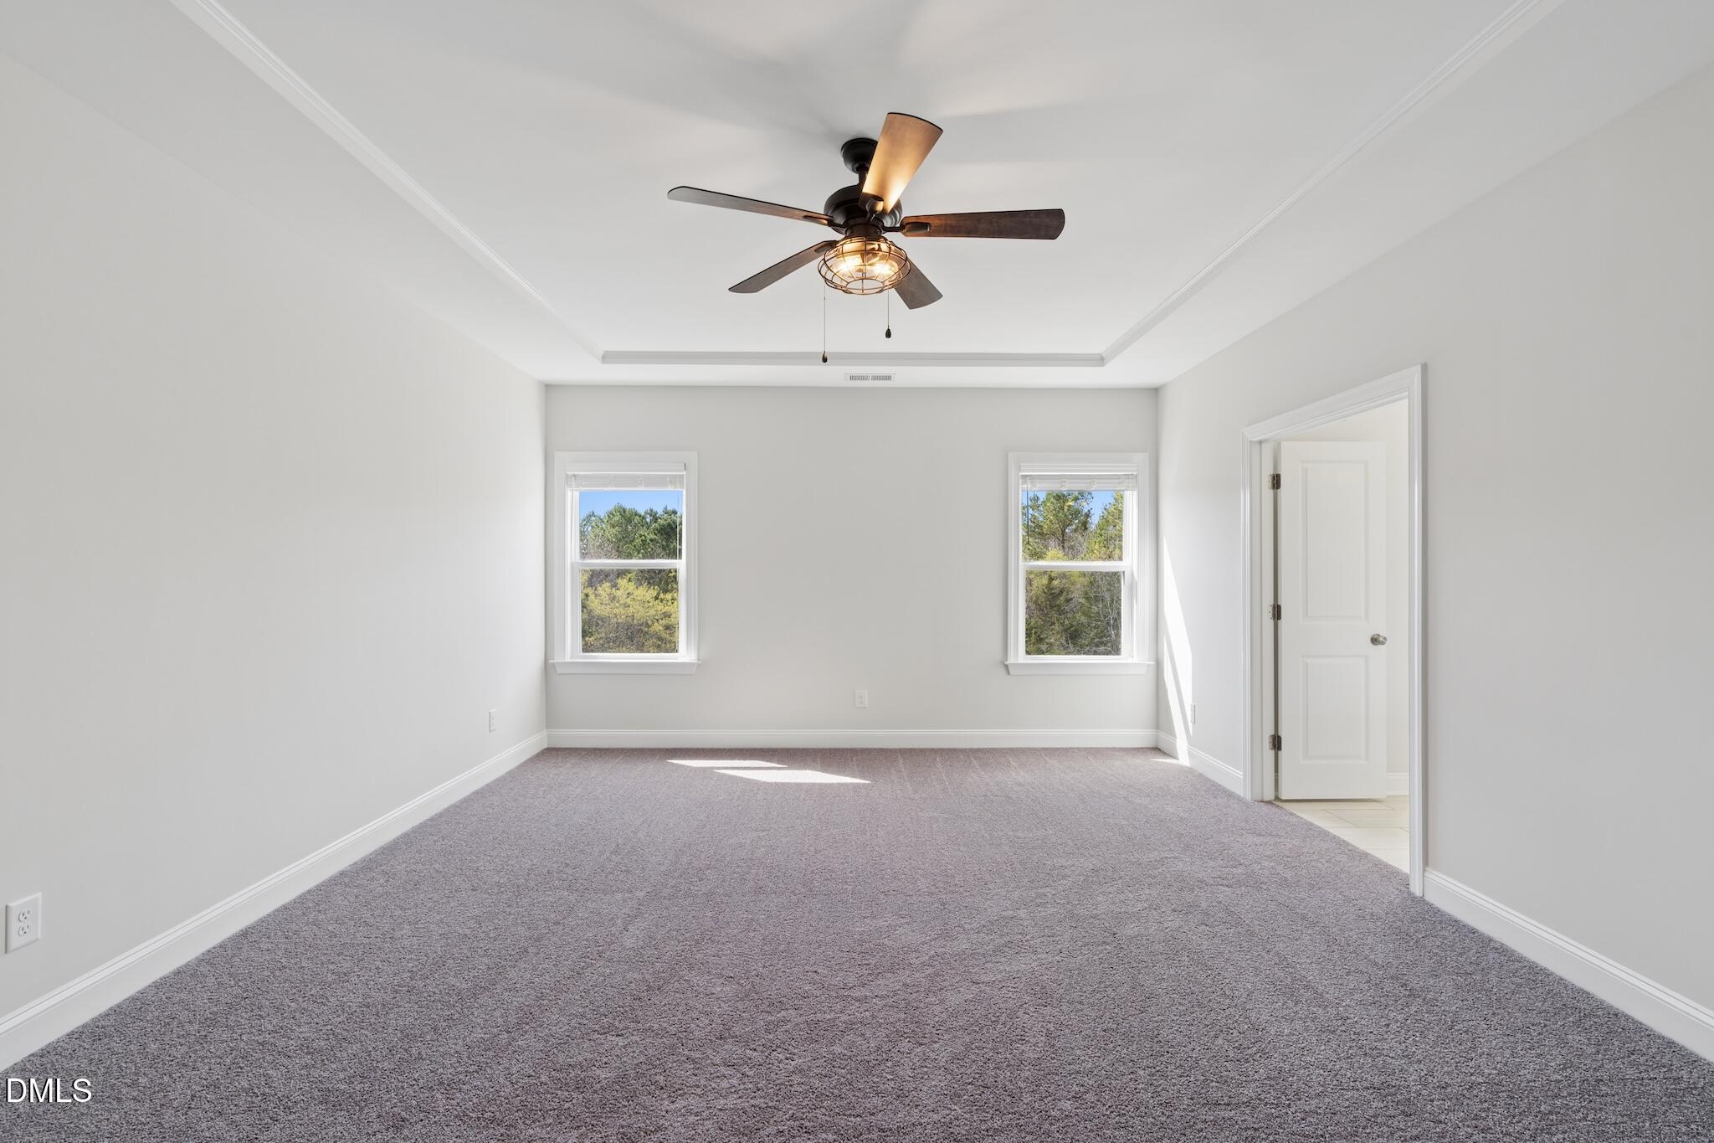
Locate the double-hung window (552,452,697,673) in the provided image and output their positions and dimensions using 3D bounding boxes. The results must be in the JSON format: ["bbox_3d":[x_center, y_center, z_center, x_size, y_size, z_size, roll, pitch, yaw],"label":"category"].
[{"bbox_3d":[-1.690,-0.059,5.594,1.085,1.622,0.120,0,0,-1],"label":"double-hung window"}]

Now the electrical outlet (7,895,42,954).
[{"bbox_3d":[-2.228,0.938,2.036,0.010,0.125,0.081,0,0,-1],"label":"electrical outlet"}]

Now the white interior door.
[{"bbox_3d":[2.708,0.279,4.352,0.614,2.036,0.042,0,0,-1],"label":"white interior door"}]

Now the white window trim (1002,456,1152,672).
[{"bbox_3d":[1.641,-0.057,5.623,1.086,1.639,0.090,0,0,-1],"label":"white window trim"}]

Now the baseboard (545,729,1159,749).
[{"bbox_3d":[-0.029,1.225,5.578,4.497,0.131,0.018,0,0,-1],"label":"baseboard"}]

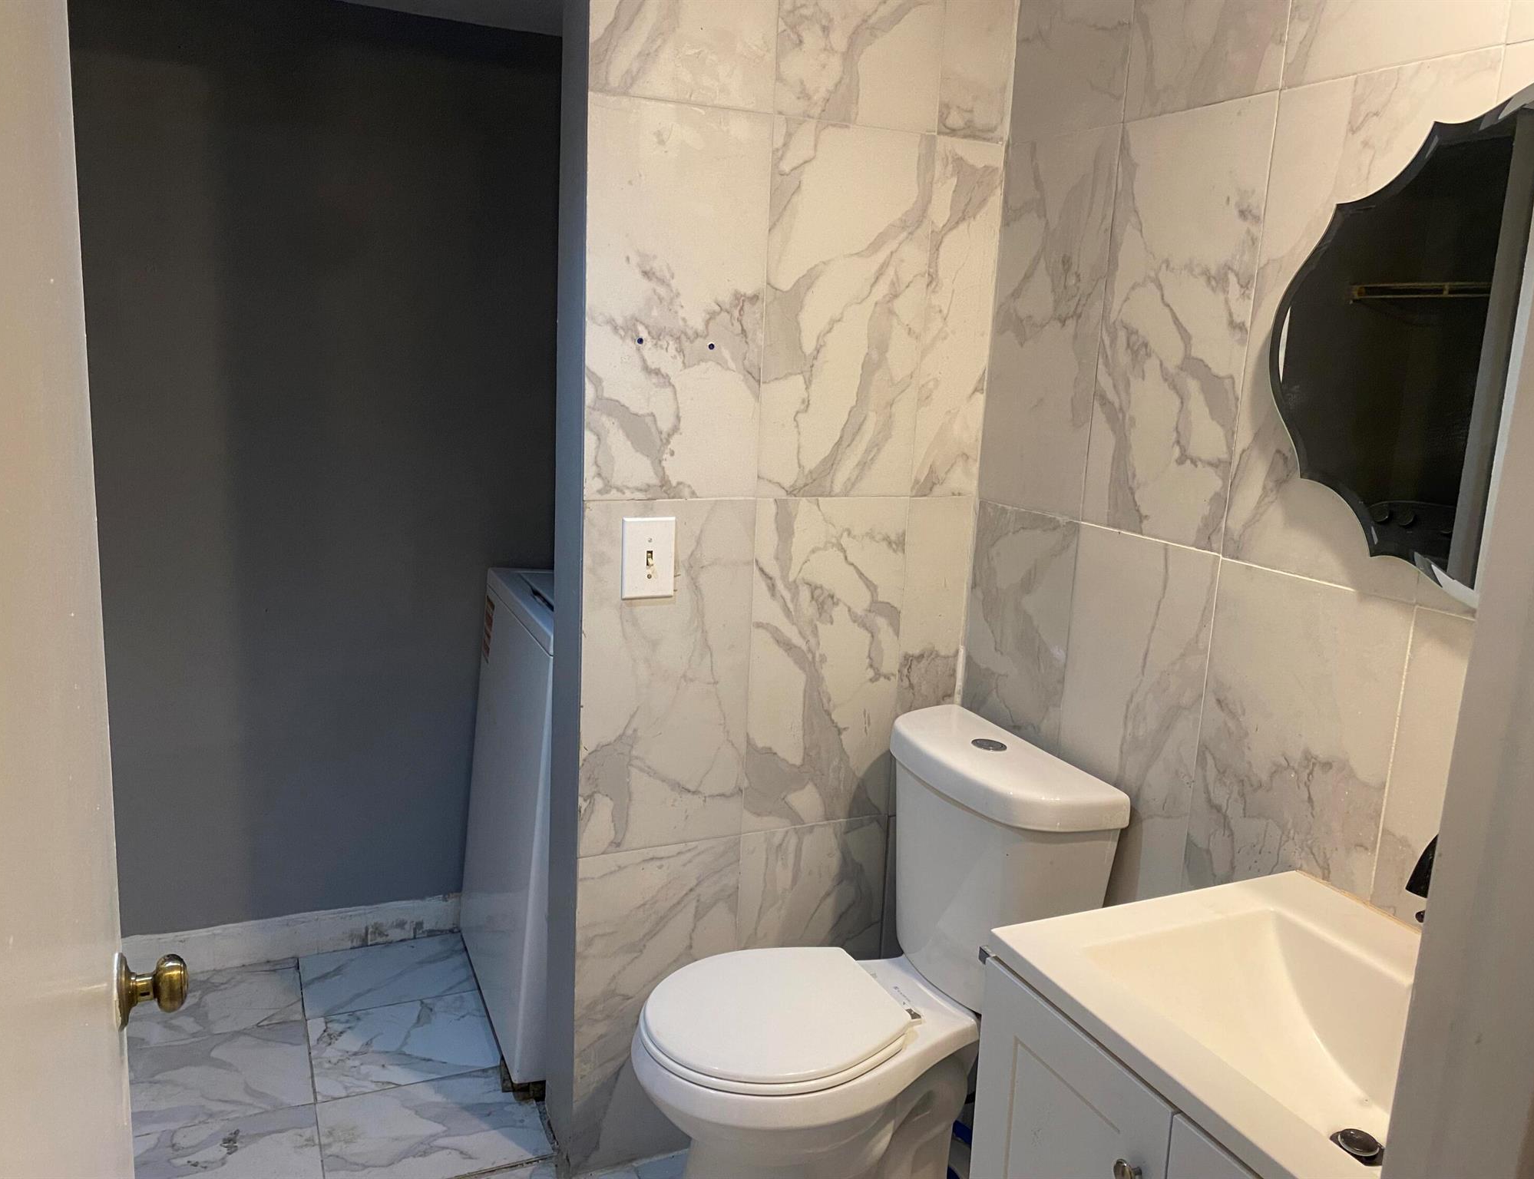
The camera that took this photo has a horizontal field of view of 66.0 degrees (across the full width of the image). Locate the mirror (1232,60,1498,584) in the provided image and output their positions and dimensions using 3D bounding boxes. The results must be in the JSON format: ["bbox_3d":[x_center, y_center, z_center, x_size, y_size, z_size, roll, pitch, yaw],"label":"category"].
[{"bbox_3d":[0.713,-0.311,1.446,0.015,0.610,0.300,-3,13,-24],"label":"mirror"}]

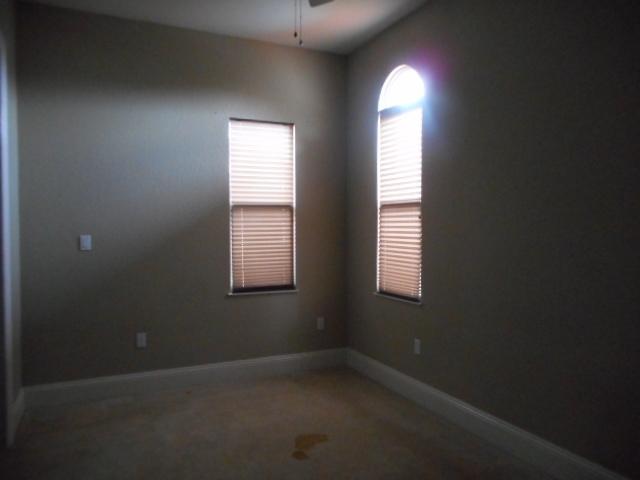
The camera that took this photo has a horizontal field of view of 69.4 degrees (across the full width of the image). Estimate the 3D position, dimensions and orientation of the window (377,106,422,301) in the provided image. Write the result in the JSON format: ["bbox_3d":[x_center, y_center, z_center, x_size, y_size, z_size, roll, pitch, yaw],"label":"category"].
[{"bbox_3d":[0.660,-0.304,3.776,0.050,1.550,0.605,-1,1,-25],"label":"window"}]

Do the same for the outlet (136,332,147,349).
[{"bbox_3d":[-1.446,0.818,3.749,0.074,0.116,0.010,-1,1,-25],"label":"outlet"}]

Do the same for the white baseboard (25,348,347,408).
[{"bbox_3d":[-0.953,1.159,3.981,2.725,0.176,0.017,-1,1,-25],"label":"white baseboard"}]

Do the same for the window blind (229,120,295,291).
[{"bbox_3d":[-0.515,-0.299,4.211,0.610,1.530,0.050,-1,1,-25],"label":"window blind"}]

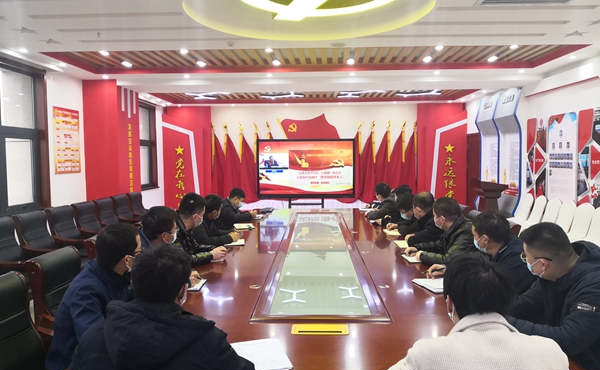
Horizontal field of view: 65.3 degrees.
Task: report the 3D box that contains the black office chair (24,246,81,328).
[{"bbox_3d":[-1.228,0.919,2.873,0.620,0.990,0.580,0,4,10],"label":"black office chair"}]

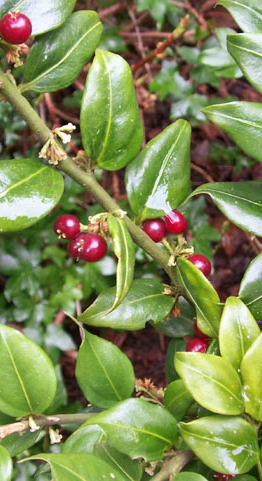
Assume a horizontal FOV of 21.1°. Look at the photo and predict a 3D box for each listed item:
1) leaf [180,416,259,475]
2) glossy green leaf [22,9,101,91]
[{"bbox_3d":[0.027,0.063,0.218,0.026,0.005,0.017,21,68,9],"label":"leaf"},{"bbox_3d":[-0.024,-0.065,0.246,0.039,0.008,0.021,-43,78,-10],"label":"glossy green leaf"}]

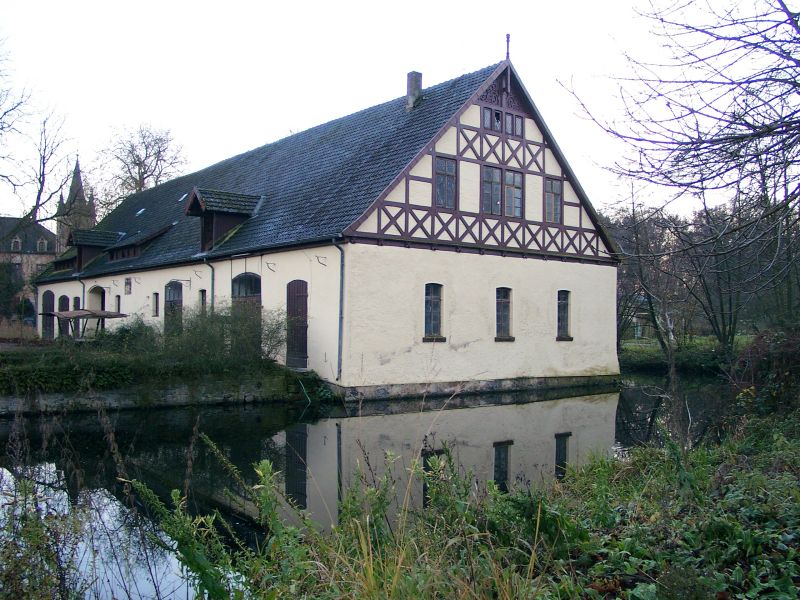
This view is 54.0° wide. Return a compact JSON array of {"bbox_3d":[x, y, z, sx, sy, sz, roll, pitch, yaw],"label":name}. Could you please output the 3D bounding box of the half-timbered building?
[{"bbox_3d":[-7.692,-2.343,43.455,14.738,12.221,37.190,2,-3,-39],"label":"half-timbered building"}]

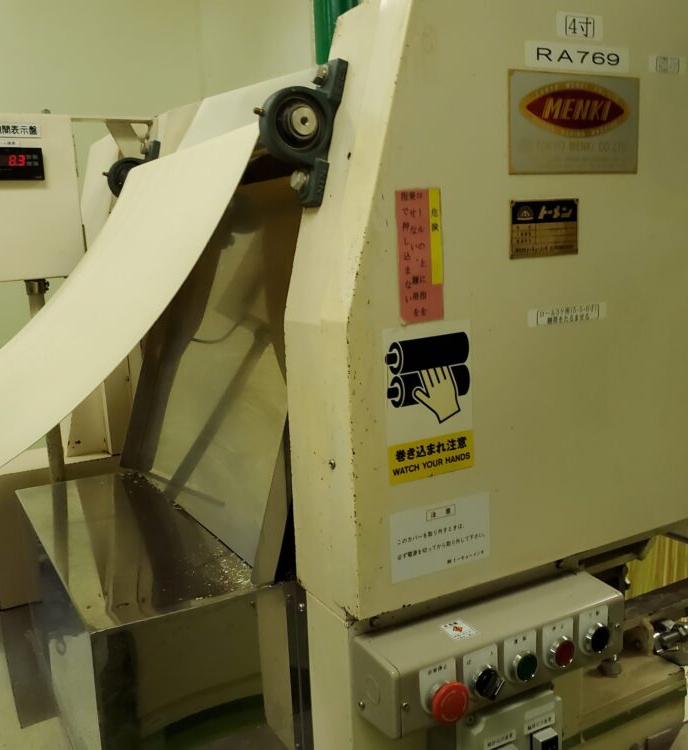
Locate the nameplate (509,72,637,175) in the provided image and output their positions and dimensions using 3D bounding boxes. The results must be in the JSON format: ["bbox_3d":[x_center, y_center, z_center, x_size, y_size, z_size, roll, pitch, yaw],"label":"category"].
[{"bbox_3d":[0.241,-0.258,0.773,0.175,0.099,0.003,-8,12,-26],"label":"nameplate"}]

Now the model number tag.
[{"bbox_3d":[0.240,-0.323,0.762,0.139,0.024,0.002,-8,12,-26],"label":"model number tag"}]

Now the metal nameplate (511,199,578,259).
[{"bbox_3d":[0.208,-0.151,0.775,0.091,0.057,0.002,-8,12,-26],"label":"metal nameplate"}]

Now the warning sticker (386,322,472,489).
[{"bbox_3d":[0.087,0.027,0.743,0.101,0.153,0.002,-8,12,-26],"label":"warning sticker"}]

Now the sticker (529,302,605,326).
[{"bbox_3d":[0.241,-0.065,0.806,0.107,0.018,0.002,-7,12,-26],"label":"sticker"}]

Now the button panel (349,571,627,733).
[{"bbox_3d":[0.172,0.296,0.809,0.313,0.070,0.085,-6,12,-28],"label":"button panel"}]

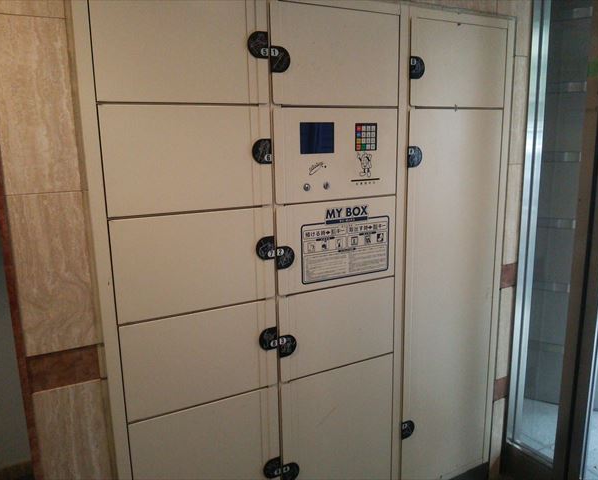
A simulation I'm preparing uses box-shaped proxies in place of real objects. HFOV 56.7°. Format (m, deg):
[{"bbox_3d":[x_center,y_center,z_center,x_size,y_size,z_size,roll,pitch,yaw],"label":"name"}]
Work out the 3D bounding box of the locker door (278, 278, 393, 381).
[{"bbox_3d":[0.126,0.277,1.772,0.440,0.261,0.025,-7,13,-30],"label":"locker door"}]

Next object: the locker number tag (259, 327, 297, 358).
[{"bbox_3d":[-0.059,0.305,1.647,0.126,0.098,0.012,-7,13,-30],"label":"locker number tag"}]

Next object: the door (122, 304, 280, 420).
[{"bbox_3d":[-0.262,0.325,1.546,0.449,0.264,0.025,-7,13,-30],"label":"door"}]

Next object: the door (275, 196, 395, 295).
[{"bbox_3d":[0.120,0.009,1.718,0.442,0.263,0.025,-7,13,-30],"label":"door"}]

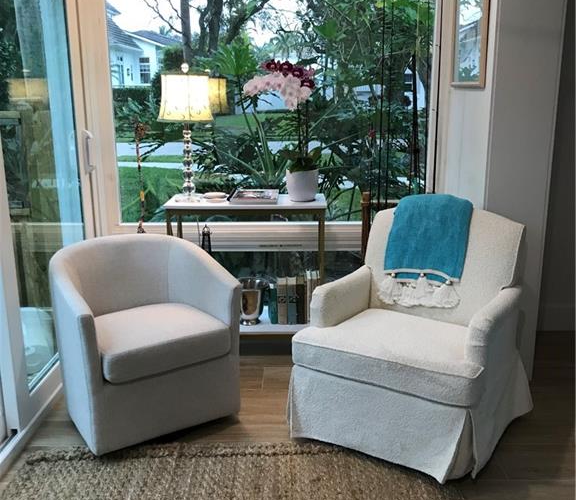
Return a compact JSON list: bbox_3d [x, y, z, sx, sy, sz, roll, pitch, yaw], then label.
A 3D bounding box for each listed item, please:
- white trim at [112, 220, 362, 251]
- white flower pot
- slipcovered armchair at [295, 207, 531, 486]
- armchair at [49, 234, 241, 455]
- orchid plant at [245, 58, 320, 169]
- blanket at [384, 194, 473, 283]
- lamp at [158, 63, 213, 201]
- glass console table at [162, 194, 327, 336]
[{"bbox_3d":[-0.165,-0.073,3.400,1.600,0.165,0.080,0,14,0],"label":"white trim"},{"bbox_3d":[0.072,-0.325,3.090,0.160,0.155,0.160,0,14,0],"label":"white flower pot"},{"bbox_3d":[0.559,0.316,2.770,0.800,0.940,0.850,7,15,27],"label":"slipcovered armchair"},{"bbox_3d":[-0.690,0.366,2.935,0.720,0.770,0.760,-8,16,-29],"label":"armchair"},{"bbox_3d":[-0.025,-0.645,2.993,0.385,0.530,0.240,0,14,0],"label":"orchid plant"},{"bbox_3d":[0.657,-0.069,2.913,0.380,0.360,0.240,7,15,27],"label":"blanket"},{"bbox_3d":[-0.494,-0.568,3.035,0.265,0.660,0.265,0,14,0],"label":"lamp"},{"bbox_3d":[-0.199,0.209,3.222,0.780,0.945,0.360,0,14,0],"label":"glass console table"}]

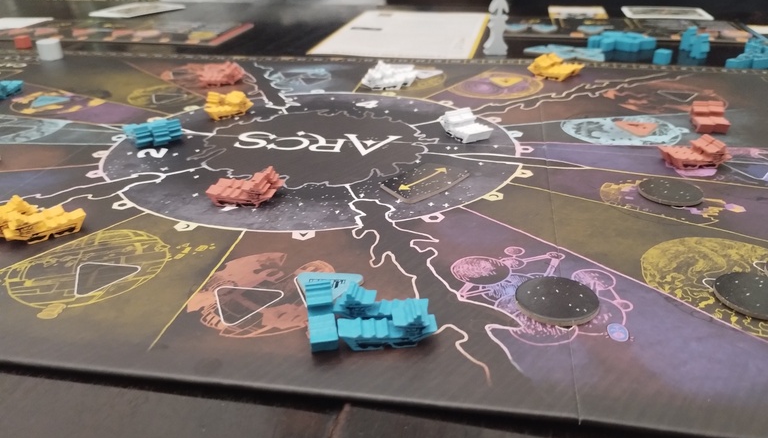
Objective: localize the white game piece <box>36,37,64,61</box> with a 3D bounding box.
[{"bbox_3d":[-0.312,-0.159,0.583,0.019,0.017,0.019,-1,28,0],"label":"white game piece"}]

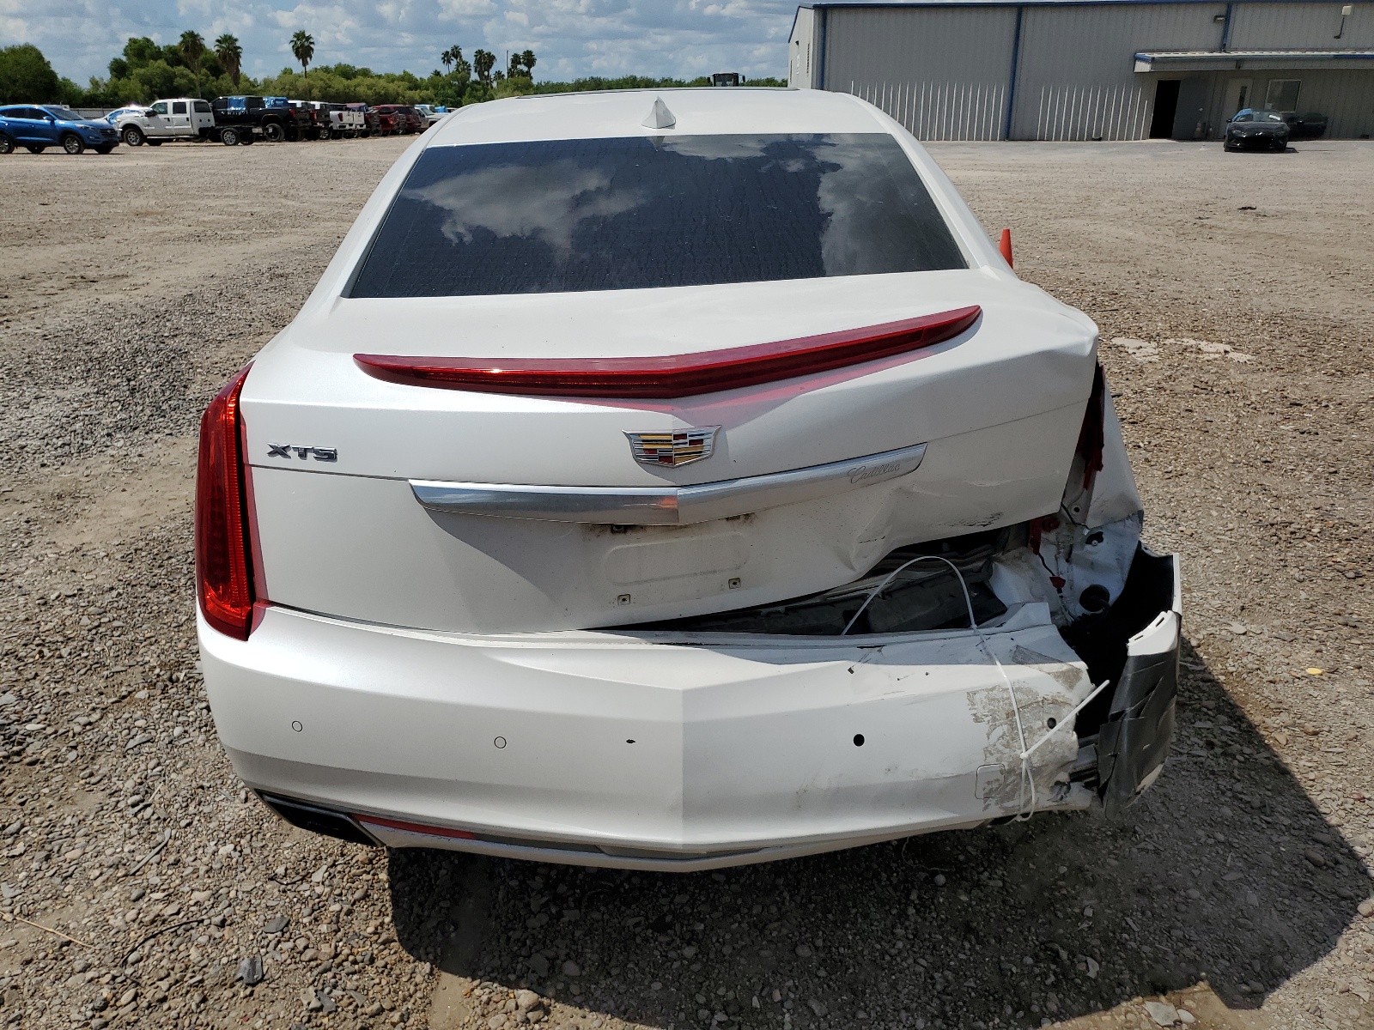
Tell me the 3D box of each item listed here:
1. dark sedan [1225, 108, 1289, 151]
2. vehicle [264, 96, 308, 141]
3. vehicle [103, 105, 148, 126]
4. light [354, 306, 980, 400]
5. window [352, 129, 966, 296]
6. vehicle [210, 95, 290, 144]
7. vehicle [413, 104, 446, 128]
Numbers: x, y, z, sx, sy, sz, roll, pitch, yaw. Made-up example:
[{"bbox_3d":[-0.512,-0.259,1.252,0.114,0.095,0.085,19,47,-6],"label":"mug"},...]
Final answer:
[{"bbox_3d":[19.202,-13.131,35.101,1.780,1.260,4.100,10,24,24],"label":"dark sedan"},{"bbox_3d":[-21.484,-20.725,54.000,5.850,1.980,2.030,4,22,10],"label":"vehicle"},{"bbox_3d":[-30.478,-21.215,56.079,4.650,1.680,1.880,1,21,3],"label":"vehicle"},{"bbox_3d":[-0.022,-0.263,1.685,1.110,0.080,0.270,-5,21,-3],"label":"light"},{"bbox_3d":[-0.063,-0.716,2.329,1.290,0.120,0.677,-3,47,-3],"label":"window"},{"bbox_3d":[-21.914,-19.829,51.700,5.950,2.020,2.030,3,22,9],"label":"vehicle"},{"bbox_3d":[-16.733,-24.977,65.000,4.900,1.700,1.880,3,22,9],"label":"vehicle"}]

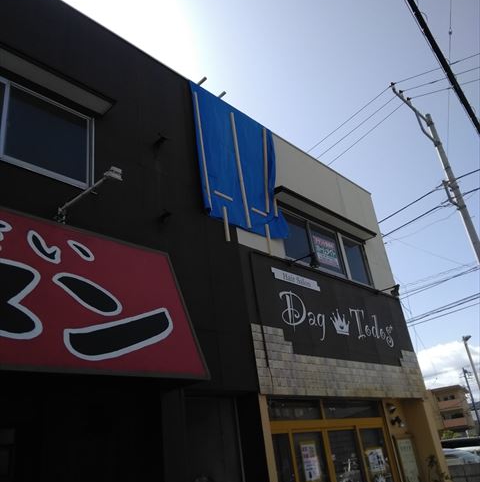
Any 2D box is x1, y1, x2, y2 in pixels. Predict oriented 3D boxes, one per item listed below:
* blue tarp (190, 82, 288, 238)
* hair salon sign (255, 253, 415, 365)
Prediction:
[{"bbox_3d":[0.073,-1.079,7.173,0.180,2.164,1.831,-27,-31,35],"label":"blue tarp"},{"bbox_3d":[1.669,1.161,7.749,0.100,1.362,4.521,-27,-31,35],"label":"hair salon sign"}]

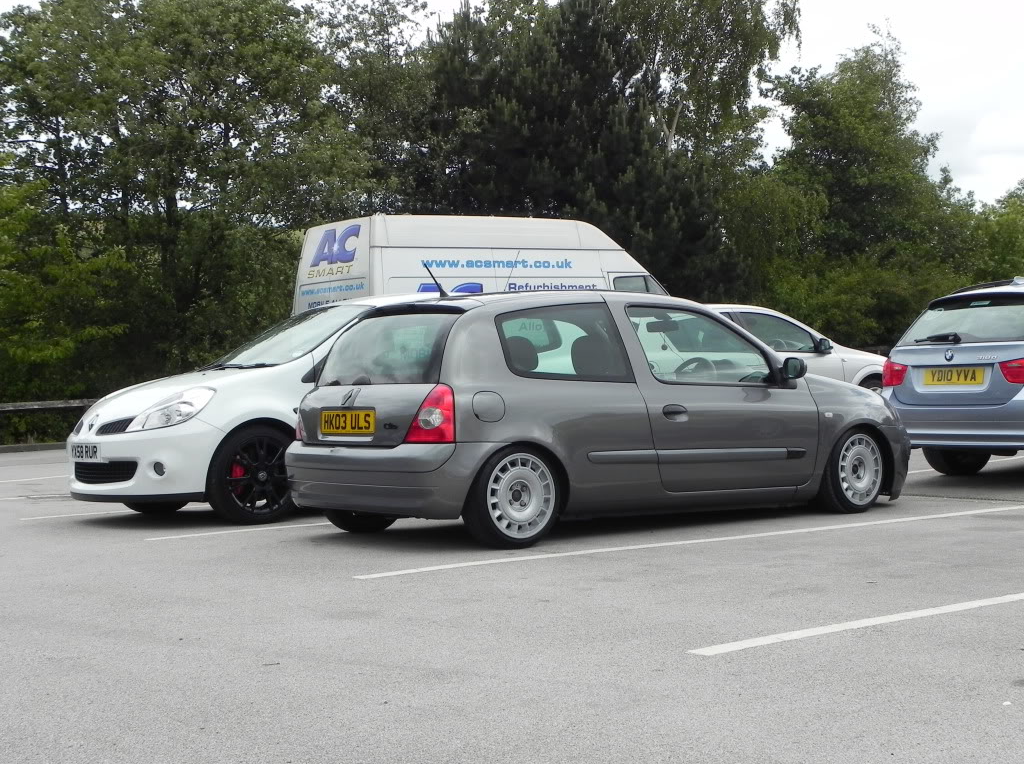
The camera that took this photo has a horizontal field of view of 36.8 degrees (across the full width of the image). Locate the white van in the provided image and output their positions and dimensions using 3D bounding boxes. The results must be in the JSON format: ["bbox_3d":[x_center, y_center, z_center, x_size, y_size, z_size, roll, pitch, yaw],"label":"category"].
[{"bbox_3d":[0.124,-0.455,18.272,5.350,2.630,1.970,-1,0,-37],"label":"white van"}]

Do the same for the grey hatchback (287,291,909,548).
[{"bbox_3d":[0.626,0.130,8.865,3.810,1.350,1.660,-1,0,-37],"label":"grey hatchback"}]

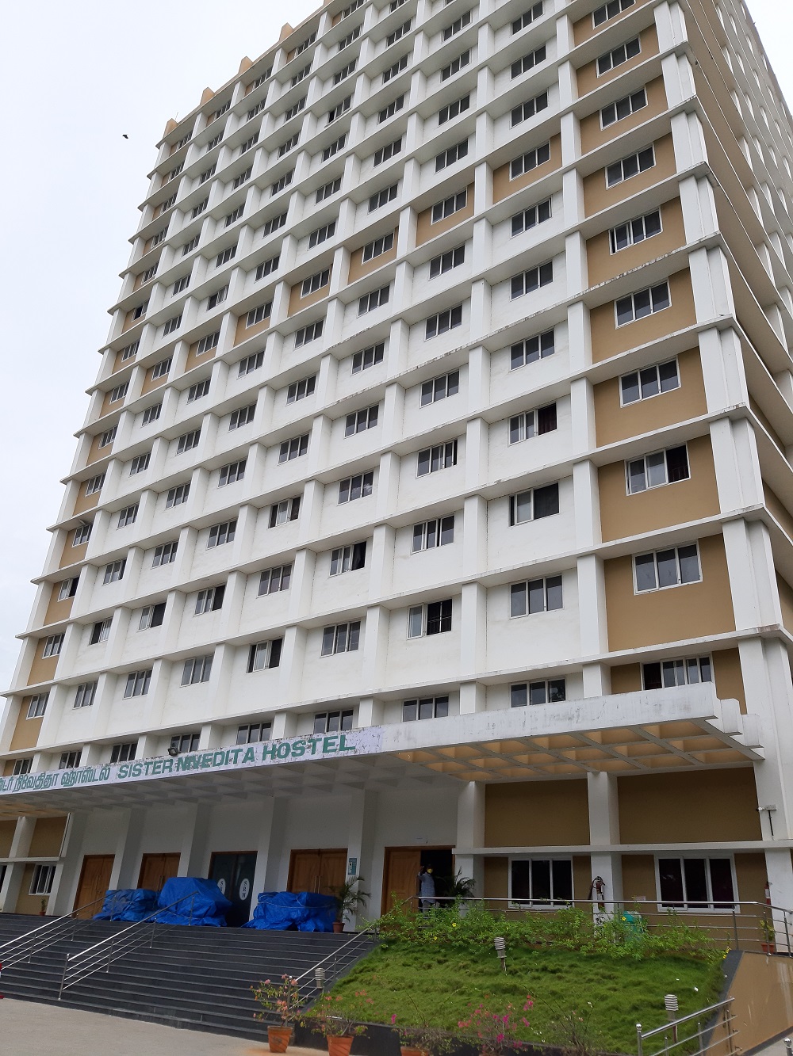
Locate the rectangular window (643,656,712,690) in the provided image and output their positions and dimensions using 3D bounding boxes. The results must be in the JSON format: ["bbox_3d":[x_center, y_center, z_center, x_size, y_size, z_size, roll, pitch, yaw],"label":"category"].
[{"bbox_3d":[6.814,3.746,19.955,1.780,1.169,0.120,-17,-34,35],"label":"rectangular window"}]

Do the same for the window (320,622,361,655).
[{"bbox_3d":[-1.905,3.779,27.894,1.739,1.141,0.120,-17,-34,35],"label":"window"}]

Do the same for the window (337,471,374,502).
[{"bbox_3d":[-1.612,-1.568,32.644,1.800,1.090,0.100,-17,-34,35],"label":"window"}]

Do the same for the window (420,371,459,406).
[{"bbox_3d":[1.672,-5.357,31.800,1.812,1.086,0.100,-17,-34,35],"label":"window"}]

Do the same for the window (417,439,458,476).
[{"bbox_3d":[1.492,-2.555,30.363,1.812,1.120,0.100,-17,-34,35],"label":"window"}]

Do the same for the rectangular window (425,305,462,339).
[{"bbox_3d":[1.811,-7.884,31.640,1.735,1.096,0.120,-17,-34,35],"label":"rectangular window"}]

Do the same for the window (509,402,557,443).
[{"bbox_3d":[4.445,-3.388,26.855,1.769,1.079,0.100,-17,-34,35],"label":"window"}]

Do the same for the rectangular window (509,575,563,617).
[{"bbox_3d":[4.058,1.990,23.949,1.738,1.107,0.120,-17,-34,35],"label":"rectangular window"}]

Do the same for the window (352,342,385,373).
[{"bbox_3d":[-1.176,-6.972,33.852,1.731,1.101,0.120,-17,-34,35],"label":"window"}]

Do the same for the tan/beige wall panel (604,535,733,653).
[{"bbox_3d":[6.956,1.758,20.965,3.340,2.777,0.100,-17,-34,35],"label":"tan/beige wall panel"}]

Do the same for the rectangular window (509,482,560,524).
[{"bbox_3d":[4.230,-0.722,25.340,1.737,1.108,0.120,-17,-34,35],"label":"rectangular window"}]

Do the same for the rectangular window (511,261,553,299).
[{"bbox_3d":[4.752,-8.680,28.955,1.748,1.131,0.120,-17,-34,35],"label":"rectangular window"}]

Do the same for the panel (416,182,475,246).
[{"bbox_3d":[2.053,-12.434,33.568,3.133,2.806,0.100,-17,-34,35],"label":"panel"}]

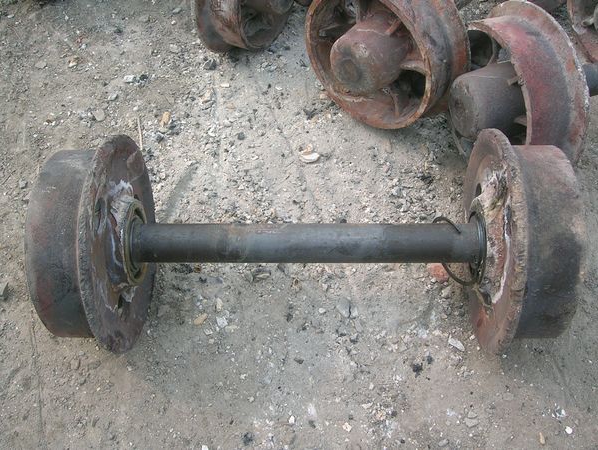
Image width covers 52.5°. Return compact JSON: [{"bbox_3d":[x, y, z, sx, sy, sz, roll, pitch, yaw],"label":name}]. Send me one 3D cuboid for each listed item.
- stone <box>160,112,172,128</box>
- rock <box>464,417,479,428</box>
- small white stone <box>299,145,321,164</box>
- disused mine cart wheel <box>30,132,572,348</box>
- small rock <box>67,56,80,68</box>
[{"bbox_3d":[-0.295,-0.231,1.343,0.014,0.013,0.027,16,62,12],"label":"stone"},{"bbox_3d":[0.283,0.324,0.994,0.024,0.011,0.016,0,60,3],"label":"rock"},{"bbox_3d":[0.024,-0.148,1.278,0.041,0.017,0.034,0,60,3],"label":"small white stone"},{"bbox_3d":[0.007,0.029,0.987,0.805,0.354,0.354,0,60,3],"label":"disused mine cart wheel"},{"bbox_3d":[-0.537,-0.386,1.445,0.020,0.013,0.018,0,60,3],"label":"small rock"}]

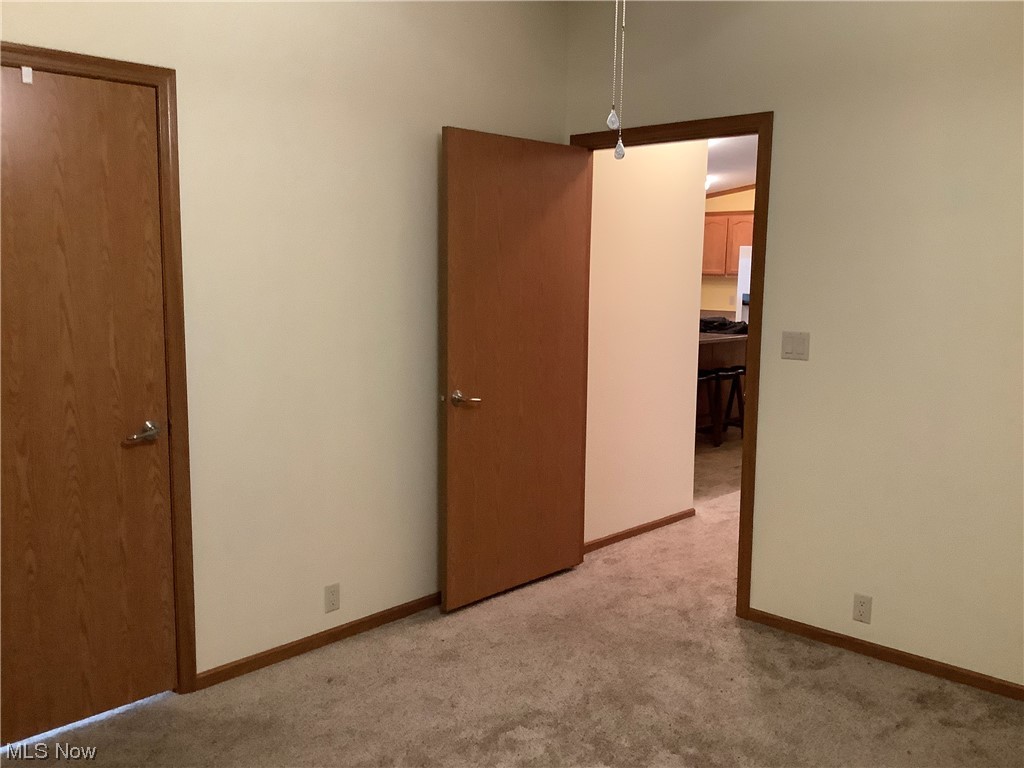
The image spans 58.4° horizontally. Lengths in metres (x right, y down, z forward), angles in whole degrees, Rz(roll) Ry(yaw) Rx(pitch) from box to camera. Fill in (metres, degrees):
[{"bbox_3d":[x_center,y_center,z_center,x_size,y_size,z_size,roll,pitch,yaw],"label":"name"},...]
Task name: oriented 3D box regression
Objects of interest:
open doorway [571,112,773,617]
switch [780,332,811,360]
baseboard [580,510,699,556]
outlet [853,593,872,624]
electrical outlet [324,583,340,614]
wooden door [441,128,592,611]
[{"bbox_3d":[0.704,-0.093,4.253,1.068,2.142,0.130,8,10,43],"label":"open doorway"},{"bbox_3d":[1.156,-0.154,3.736,0.118,0.116,0.012,8,10,43],"label":"switch"},{"bbox_3d":[0.737,0.825,5.235,0.014,0.064,1.136,8,10,43],"label":"baseboard"},{"bbox_3d":[1.392,0.893,3.637,0.071,0.115,0.010,8,10,43],"label":"outlet"},{"bbox_3d":[-0.721,0.862,3.686,0.010,0.115,0.071,8,10,43],"label":"electrical outlet"},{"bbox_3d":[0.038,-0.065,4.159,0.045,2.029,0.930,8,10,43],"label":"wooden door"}]

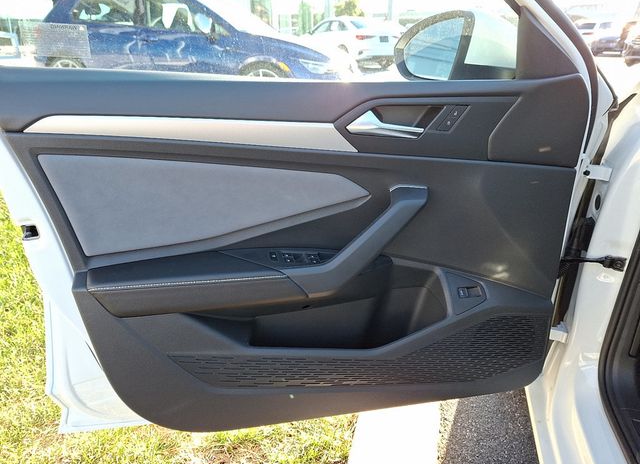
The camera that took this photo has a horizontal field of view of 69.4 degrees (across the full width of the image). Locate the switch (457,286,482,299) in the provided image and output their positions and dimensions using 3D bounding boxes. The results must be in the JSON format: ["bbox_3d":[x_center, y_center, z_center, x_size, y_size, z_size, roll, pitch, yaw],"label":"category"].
[{"bbox_3d":[0.274,0.111,0.844,0.045,0.021,0.010,0,9,0],"label":"switch"}]

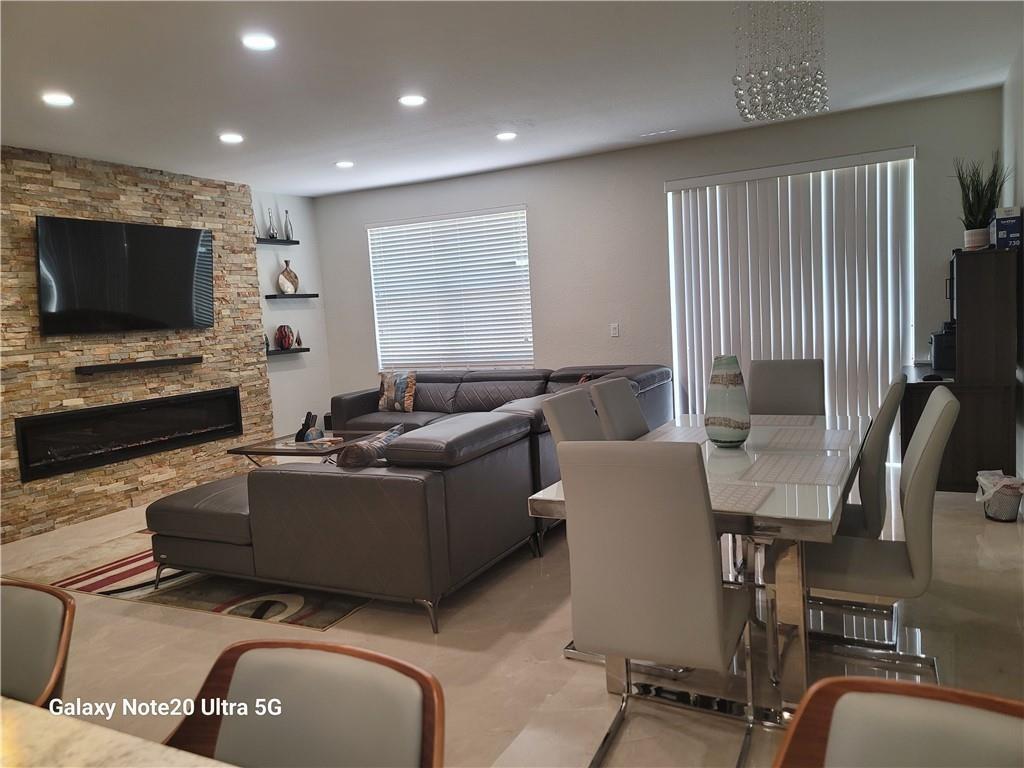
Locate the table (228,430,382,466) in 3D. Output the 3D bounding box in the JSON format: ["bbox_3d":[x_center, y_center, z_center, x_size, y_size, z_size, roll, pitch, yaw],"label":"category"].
[{"bbox_3d":[-1.634,0.674,6.053,0.900,0.415,0.910,-1,6,18],"label":"table"}]

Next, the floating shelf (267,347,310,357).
[{"bbox_3d":[-2.306,-0.312,7.379,0.200,0.038,0.600,0,6,30],"label":"floating shelf"}]

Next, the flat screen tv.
[{"bbox_3d":[-2.986,-0.833,5.841,0.059,0.831,1.474,7,9,28],"label":"flat screen tv"}]

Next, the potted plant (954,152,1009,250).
[{"bbox_3d":[3.127,-1.212,4.932,0.330,0.640,0.330,0,6,30],"label":"potted plant"}]

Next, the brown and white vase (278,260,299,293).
[{"bbox_3d":[-2.260,-1.078,7.465,0.130,0.336,0.230,0,6,30],"label":"brown and white vase"}]

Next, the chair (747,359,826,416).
[{"bbox_3d":[1.509,0.390,4.101,0.455,1.009,0.574,0,6,29],"label":"chair"}]

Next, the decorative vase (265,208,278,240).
[{"bbox_3d":[-2.355,-1.567,7.241,0.099,0.297,0.099,0,6,29],"label":"decorative vase"}]

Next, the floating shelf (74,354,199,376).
[{"bbox_3d":[-2.900,-0.145,5.828,0.200,0.050,0.930,0,6,30],"label":"floating shelf"}]

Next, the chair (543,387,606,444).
[{"bbox_3d":[0.482,0.546,2.929,0.600,1.010,0.440,0,6,29],"label":"chair"}]

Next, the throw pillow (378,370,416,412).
[{"bbox_3d":[-1.099,0.072,7.068,0.415,0.406,0.139,0,-8,29],"label":"throw pillow"}]

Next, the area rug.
[{"bbox_3d":[-1.229,0.944,5.141,2.364,0.012,3.017,0,6,27],"label":"area rug"}]

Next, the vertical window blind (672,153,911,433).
[{"bbox_3d":[2.097,-0.488,5.721,1.800,2.334,0.099,0,6,29],"label":"vertical window blind"}]

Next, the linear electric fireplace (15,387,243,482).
[{"bbox_3d":[-2.966,0.355,5.951,0.130,0.440,1.900,0,6,30],"label":"linear electric fireplace"}]

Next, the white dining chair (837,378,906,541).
[{"bbox_3d":[1.340,0.496,3.107,0.574,1.009,0.455,0,6,29],"label":"white dining chair"}]

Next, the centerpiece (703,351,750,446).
[{"bbox_3d":[0.922,0.074,3.179,0.188,0.386,0.188,0,6,29],"label":"centerpiece"}]

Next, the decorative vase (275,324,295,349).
[{"bbox_3d":[-2.282,-0.464,7.421,0.140,0.245,0.200,0,6,30],"label":"decorative vase"}]

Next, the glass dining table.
[{"bbox_3d":[0.903,0.642,2.968,0.887,0.765,1.840,0,6,29],"label":"glass dining table"}]

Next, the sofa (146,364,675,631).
[{"bbox_3d":[-0.738,0.459,5.277,2.830,0.885,3.520,0,6,28],"label":"sofa"}]

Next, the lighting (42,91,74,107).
[{"bbox_3d":[-2.524,-1.593,4.119,0.168,0.030,0.168,0,6,29],"label":"lighting"}]

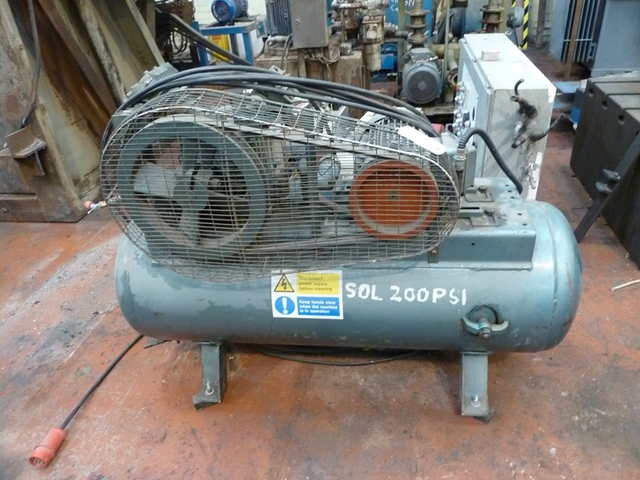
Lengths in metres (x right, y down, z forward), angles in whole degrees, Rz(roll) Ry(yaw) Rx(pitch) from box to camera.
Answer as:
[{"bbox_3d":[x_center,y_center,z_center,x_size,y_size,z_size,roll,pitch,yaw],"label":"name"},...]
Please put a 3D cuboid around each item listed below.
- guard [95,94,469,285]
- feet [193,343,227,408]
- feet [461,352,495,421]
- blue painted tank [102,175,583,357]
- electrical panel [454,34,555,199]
[{"bbox_3d":[-0.095,-0.117,1.164,0.853,0.480,0.115,0,33,7],"label":"guard"},{"bbox_3d":[-0.388,0.456,1.624,0.095,0.200,0.140,0,33,7],"label":"feet"},{"bbox_3d":[0.517,0.459,1.518,0.095,0.200,0.140,0,33,7],"label":"feet"},{"bbox_3d":[0.067,0.116,1.548,1.448,0.478,0.478,0,33,7],"label":"blue painted tank"},{"bbox_3d":[0.843,-0.473,2.342,0.238,0.847,1.037,2,33,9],"label":"electrical panel"}]

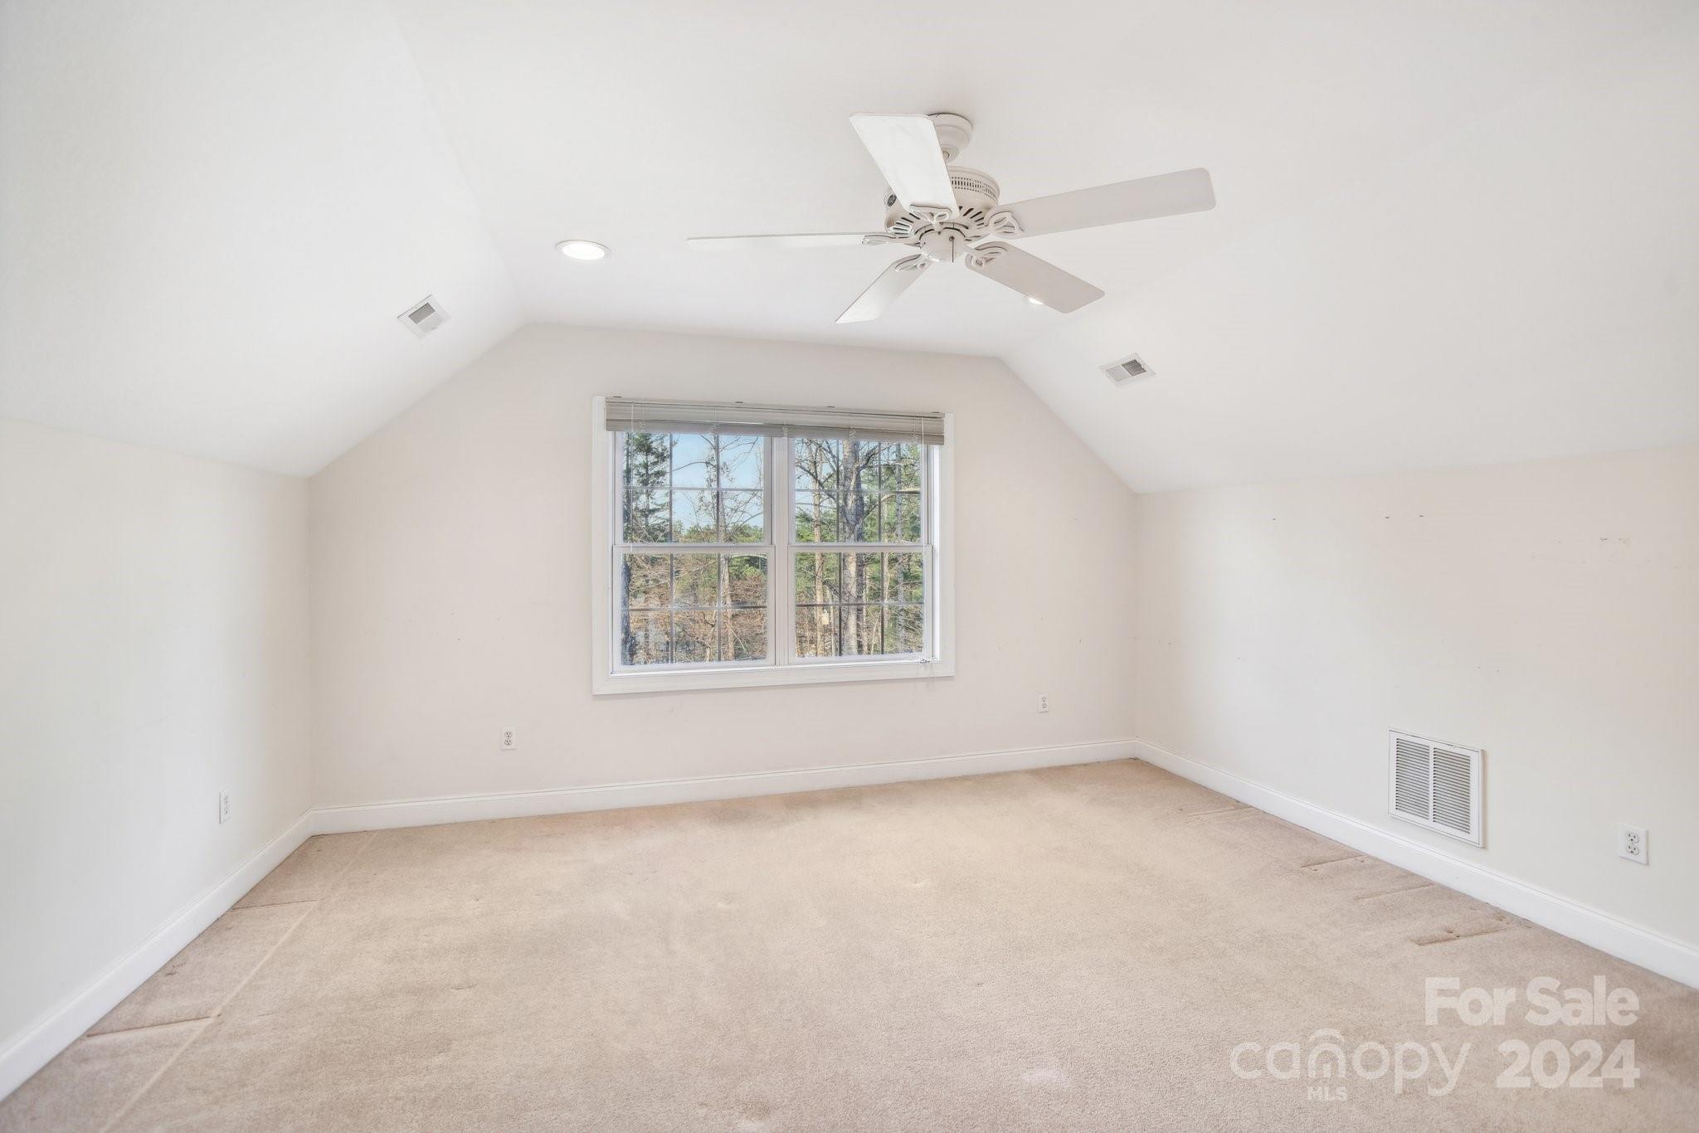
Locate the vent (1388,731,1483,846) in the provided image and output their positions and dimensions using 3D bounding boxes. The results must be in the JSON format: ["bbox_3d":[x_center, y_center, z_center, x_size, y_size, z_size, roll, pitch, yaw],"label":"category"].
[{"bbox_3d":[2.359,0.883,2.863,0.024,0.368,0.362,0,1,-16],"label":"vent"}]

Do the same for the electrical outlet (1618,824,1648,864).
[{"bbox_3d":[2.531,0.895,2.285,0.010,0.115,0.071,0,1,-16],"label":"electrical outlet"}]

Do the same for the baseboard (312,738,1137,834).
[{"bbox_3d":[-0.316,1.189,3.932,4.577,0.117,0.020,0,1,-16],"label":"baseboard"}]

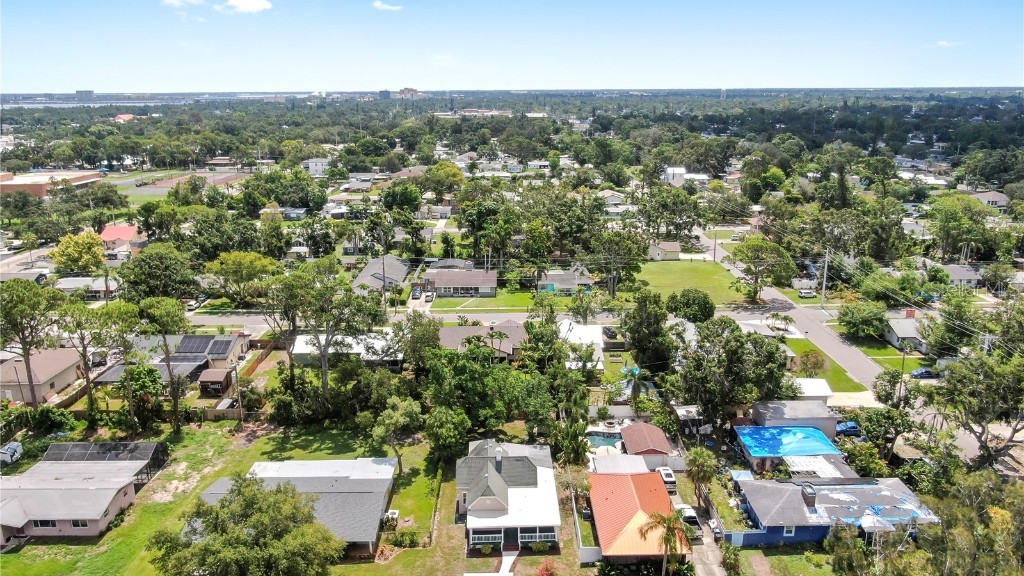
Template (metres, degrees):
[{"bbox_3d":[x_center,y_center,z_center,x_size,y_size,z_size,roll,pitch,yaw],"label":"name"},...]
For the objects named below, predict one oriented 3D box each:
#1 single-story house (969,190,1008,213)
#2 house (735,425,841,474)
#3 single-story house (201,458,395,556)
[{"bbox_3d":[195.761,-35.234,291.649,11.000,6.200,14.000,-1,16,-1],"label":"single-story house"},{"bbox_3d":[36.847,21.573,95.666,11.700,3.500,8.100,0,16,0],"label":"house"},{"bbox_3d":[-24.788,24.927,83.391,20.800,4.200,17.200,0,16,0],"label":"single-story house"}]

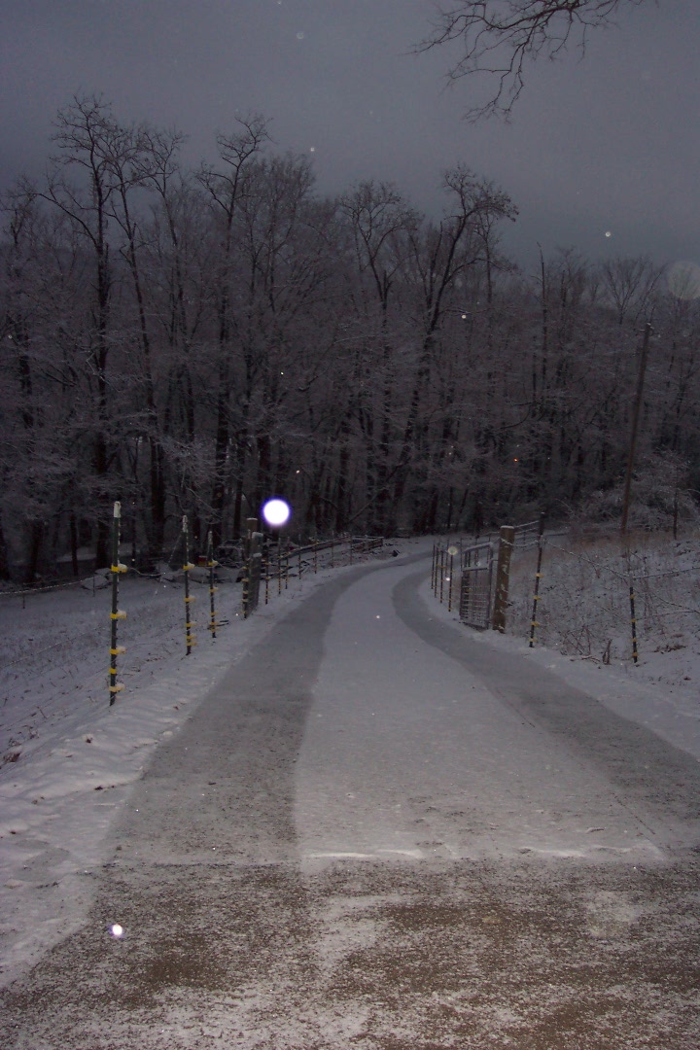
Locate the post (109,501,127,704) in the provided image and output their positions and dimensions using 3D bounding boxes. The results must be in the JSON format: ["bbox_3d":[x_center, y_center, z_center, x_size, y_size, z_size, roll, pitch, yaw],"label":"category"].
[{"bbox_3d":[-1.352,0.450,6.450,0.095,1.190,0.070,2,5,0],"label":"post"}]

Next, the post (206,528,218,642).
[{"bbox_3d":[-1.460,0.642,11.800,0.090,1.160,0.070,-1,5,0],"label":"post"}]

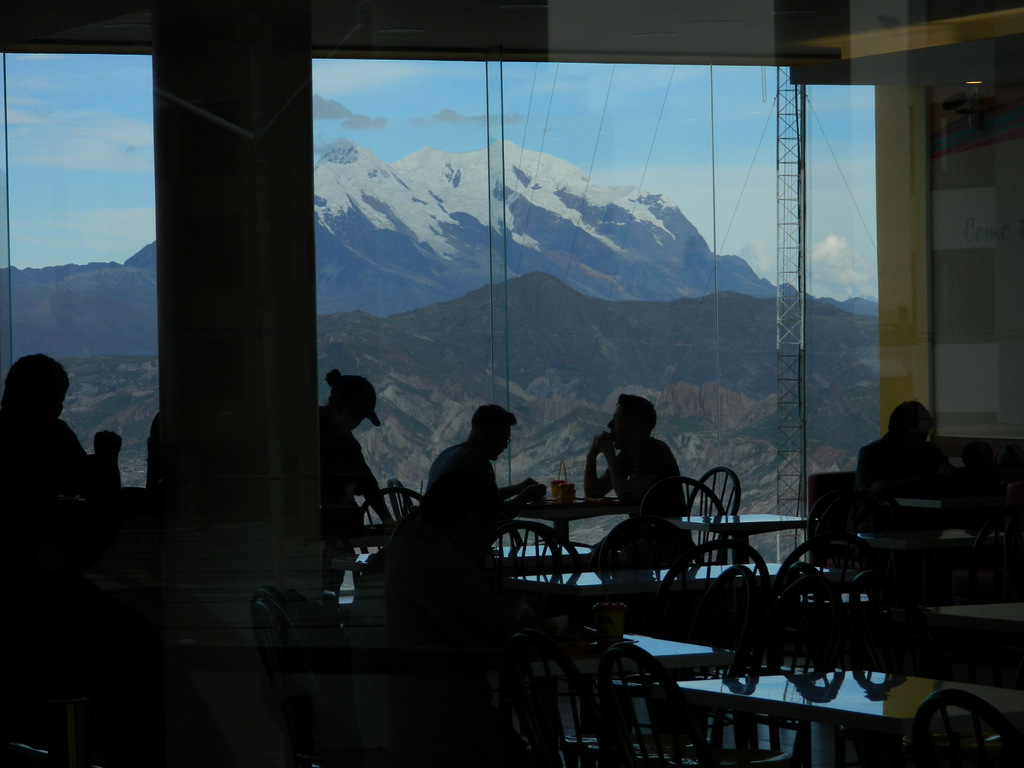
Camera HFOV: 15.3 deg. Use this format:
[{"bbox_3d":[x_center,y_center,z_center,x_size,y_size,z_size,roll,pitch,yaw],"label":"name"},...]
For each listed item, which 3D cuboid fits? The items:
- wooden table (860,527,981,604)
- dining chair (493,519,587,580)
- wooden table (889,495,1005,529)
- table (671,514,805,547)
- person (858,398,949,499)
[{"bbox_3d":[1.822,1.036,16.722,0.633,0.750,0.633,-1,1,-28],"label":"wooden table"},{"bbox_3d":[0.195,0.994,14.581,0.440,0.931,0.520,-1,1,-28],"label":"dining chair"},{"bbox_3d":[2.379,0.979,20.424,0.633,0.750,0.633,-1,1,-28],"label":"wooden table"},{"bbox_3d":[1.065,1.025,18.280,0.633,0.750,0.633,-1,1,-28],"label":"table"},{"bbox_3d":[2.230,0.721,20.811,0.550,1.260,0.720,-1,1,-33],"label":"person"}]

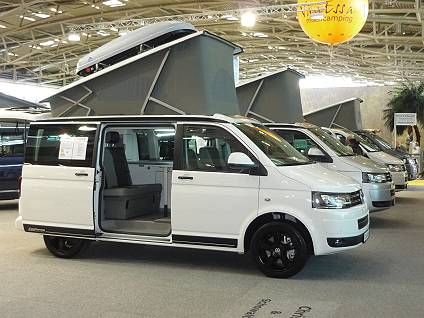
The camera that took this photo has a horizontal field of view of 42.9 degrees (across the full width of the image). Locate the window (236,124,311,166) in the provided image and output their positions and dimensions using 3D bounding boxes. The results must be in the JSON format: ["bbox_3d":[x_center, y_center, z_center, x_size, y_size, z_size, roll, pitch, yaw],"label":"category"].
[{"bbox_3d":[0.870,-0.201,7.120,0.850,0.130,1.460,41,16,16],"label":"window"}]

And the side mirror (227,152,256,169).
[{"bbox_3d":[0.343,0.022,6.210,0.220,0.200,0.260,1,3,22],"label":"side mirror"}]

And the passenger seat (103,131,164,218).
[{"bbox_3d":[-1.298,0.203,7.893,0.770,1.220,1.040,1,3,22],"label":"passenger seat"}]

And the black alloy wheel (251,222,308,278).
[{"bbox_3d":[0.805,1.054,6.319,0.685,0.685,0.250,1,3,22],"label":"black alloy wheel"}]

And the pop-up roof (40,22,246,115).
[{"bbox_3d":[-0.967,-1.184,7.829,2.580,1.140,1.540,1,3,22],"label":"pop-up roof"}]

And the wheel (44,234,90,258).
[{"bbox_3d":[-1.972,0.987,7.451,0.685,0.685,0.250,1,3,22],"label":"wheel"}]

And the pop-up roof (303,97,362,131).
[{"bbox_3d":[4.086,-1.621,19.649,2.570,1.020,1.520,1,3,22],"label":"pop-up roof"}]

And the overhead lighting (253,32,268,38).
[{"bbox_3d":[3.420,-8.709,38.000,1.100,0.250,0.900,0,3,0],"label":"overhead lighting"}]

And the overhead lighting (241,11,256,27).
[{"bbox_3d":[2.032,-7.794,30.000,0.750,0.750,0.700,0,3,0],"label":"overhead lighting"}]

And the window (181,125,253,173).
[{"bbox_3d":[0.062,-0.133,6.507,0.980,0.590,0.070,1,-8,22],"label":"window"}]

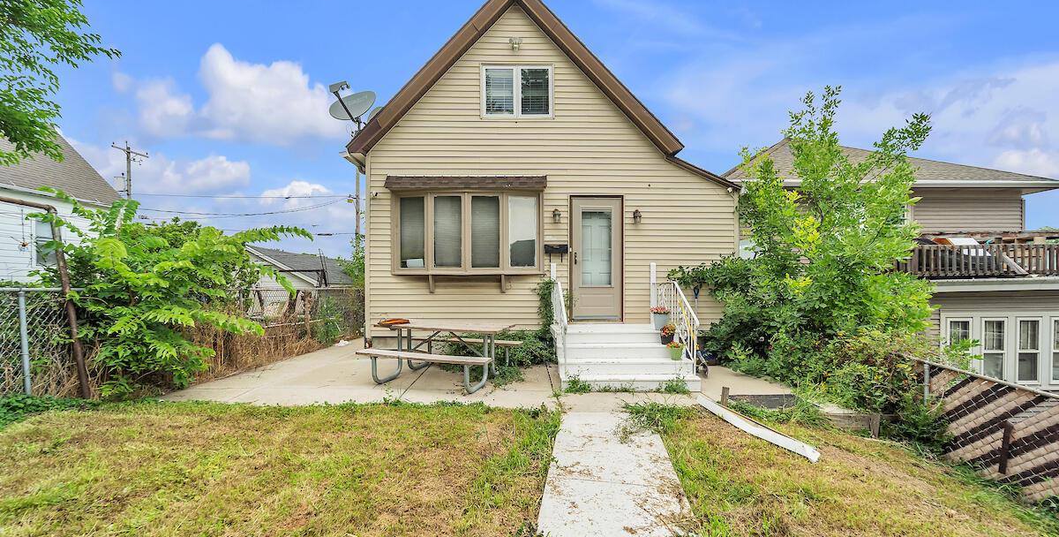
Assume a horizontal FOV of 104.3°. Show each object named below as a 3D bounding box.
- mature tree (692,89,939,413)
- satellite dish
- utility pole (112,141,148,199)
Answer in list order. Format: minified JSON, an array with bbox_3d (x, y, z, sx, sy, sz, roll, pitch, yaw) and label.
[{"bbox_3d":[4.000,-0.461,5.842,3.300,4.600,2.800,0,1,-2],"label":"mature tree"},{"bbox_3d":[-3.070,-2.820,7.150,0.790,0.540,0.220,-4,-18,6],"label":"satellite dish"},{"bbox_3d":[-24.600,-3.382,25.340,0.400,9.000,2.450,0,1,0],"label":"utility pole"}]

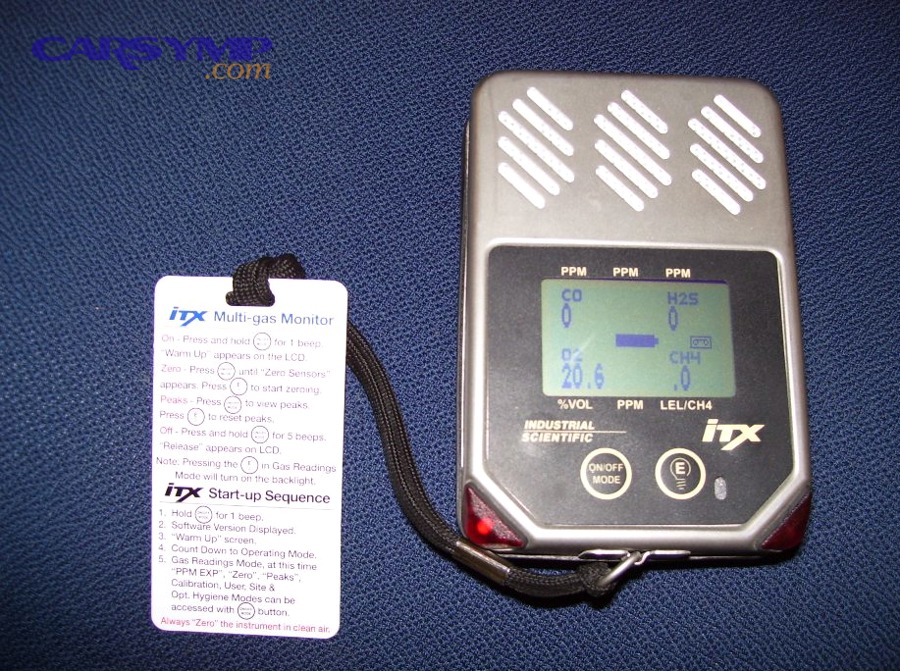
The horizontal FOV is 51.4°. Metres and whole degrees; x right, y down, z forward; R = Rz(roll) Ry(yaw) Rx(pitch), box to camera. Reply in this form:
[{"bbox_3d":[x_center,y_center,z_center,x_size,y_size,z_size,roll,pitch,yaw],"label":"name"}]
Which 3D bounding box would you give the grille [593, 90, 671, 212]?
[{"bbox_3d":[0.044,-0.045,0.228,0.019,0.002,0.031,1,79,-5],"label":"grille"}]

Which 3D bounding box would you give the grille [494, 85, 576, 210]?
[{"bbox_3d":[0.021,-0.045,0.226,0.018,0.002,0.031,1,79,-5],"label":"grille"}]

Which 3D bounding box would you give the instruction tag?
[{"bbox_3d":[-0.055,0.034,0.256,0.053,0.001,0.099,2,93,3],"label":"instruction tag"}]

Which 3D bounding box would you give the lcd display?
[{"bbox_3d":[0.044,0.001,0.219,0.046,0.002,0.028,1,79,-5],"label":"lcd display"}]

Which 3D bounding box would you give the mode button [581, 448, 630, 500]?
[{"bbox_3d":[0.035,0.031,0.211,0.012,0.002,0.012,1,79,-5],"label":"mode button"}]

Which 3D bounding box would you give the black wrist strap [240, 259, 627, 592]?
[{"bbox_3d":[-0.011,0.027,0.247,0.132,0.014,0.034,41,82,5],"label":"black wrist strap"}]

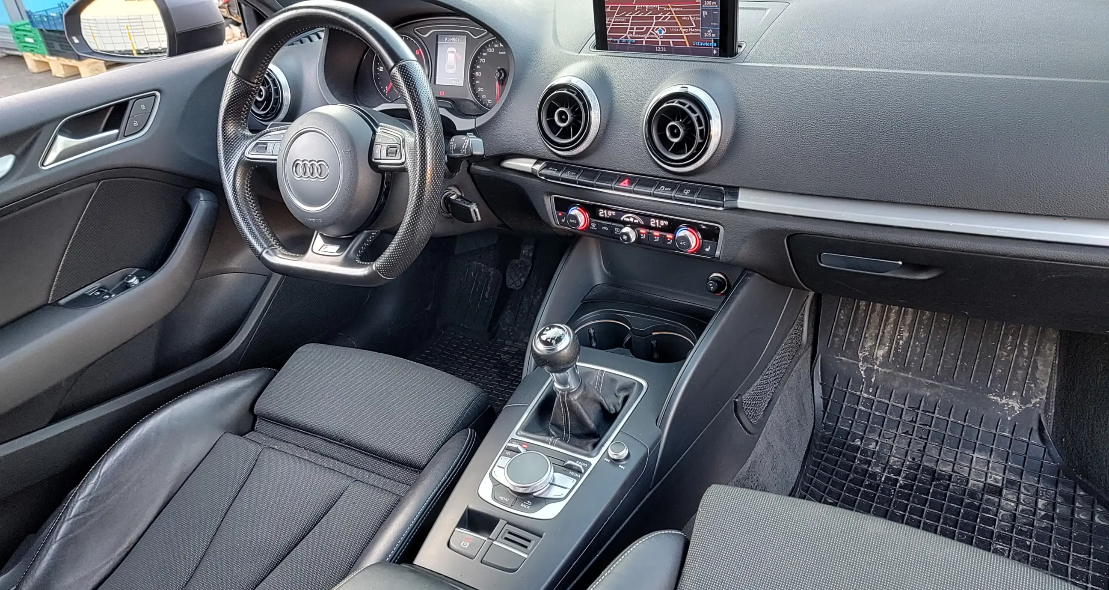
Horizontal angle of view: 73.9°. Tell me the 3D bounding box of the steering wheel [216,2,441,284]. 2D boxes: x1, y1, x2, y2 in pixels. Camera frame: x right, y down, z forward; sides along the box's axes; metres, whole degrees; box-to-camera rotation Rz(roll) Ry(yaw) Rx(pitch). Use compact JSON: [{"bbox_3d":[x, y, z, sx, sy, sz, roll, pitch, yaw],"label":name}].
[{"bbox_3d":[-0.279,-0.192,0.954,0.372,0.357,0.100,13,15,28],"label":"steering wheel"}]

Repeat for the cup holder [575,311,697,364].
[{"bbox_3d":[0.116,0.079,1.056,0.172,0.062,0.090,14,42,29],"label":"cup holder"}]

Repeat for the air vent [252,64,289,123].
[{"bbox_3d":[-0.441,-0.315,1.159,0.096,0.096,0.035,12,18,26],"label":"air vent"}]

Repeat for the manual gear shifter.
[{"bbox_3d":[0.015,0.097,0.880,0.105,0.145,0.115,14,51,29],"label":"manual gear shifter"}]

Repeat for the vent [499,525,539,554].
[{"bbox_3d":[-0.040,0.275,0.827,0.042,0.010,0.023,14,51,29],"label":"vent"}]

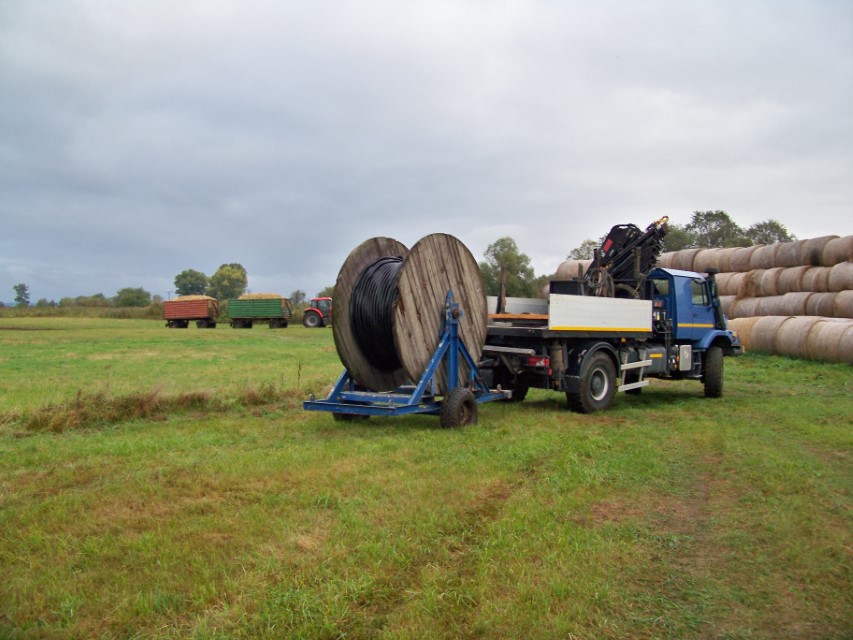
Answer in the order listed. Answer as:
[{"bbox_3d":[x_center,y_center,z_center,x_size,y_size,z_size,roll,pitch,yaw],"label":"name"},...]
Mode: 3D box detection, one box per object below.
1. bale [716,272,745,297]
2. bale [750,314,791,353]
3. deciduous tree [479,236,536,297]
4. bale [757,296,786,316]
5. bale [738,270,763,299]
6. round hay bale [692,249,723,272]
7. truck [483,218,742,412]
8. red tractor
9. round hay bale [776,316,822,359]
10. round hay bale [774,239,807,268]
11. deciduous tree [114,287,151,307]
[{"bbox_3d":[13.921,-1.358,36.085,1.420,1.420,1.220,0,1,-27],"label":"bale"},{"bbox_3d":[13.404,0.587,31.148,1.480,1.480,1.220,0,0,-27],"label":"bale"},{"bbox_3d":[9.461,-4.263,95.000,7.000,11.000,7.000,1,0,0],"label":"deciduous tree"},{"bbox_3d":[16.016,-0.323,36.487,1.480,1.480,1.220,0,0,-27],"label":"bale"},{"bbox_3d":[13.738,-1.417,34.379,1.350,1.350,1.250,0,0,-27],"label":"bale"},{"bbox_3d":[14.600,-2.878,41.738,1.480,1.480,1.220,0,0,-27],"label":"round hay bale"},{"bbox_3d":[3.980,-0.170,17.810,7.500,3.850,2.500,1,0,-45],"label":"truck"},{"bbox_3d":[-9.400,-0.660,78.800,4.600,2.900,2.300,1,0,10],"label":"red tractor"},{"bbox_3d":[13.355,0.597,28.605,1.420,1.420,1.220,0,1,-27],"label":"round hay bale"},{"bbox_3d":[14.977,-2.559,33.511,1.350,1.350,1.250,0,0,-27],"label":"round hay bale"},{"bbox_3d":[-77.456,-4.494,215.000,9.600,7.900,9.200,1,0,0],"label":"deciduous tree"}]

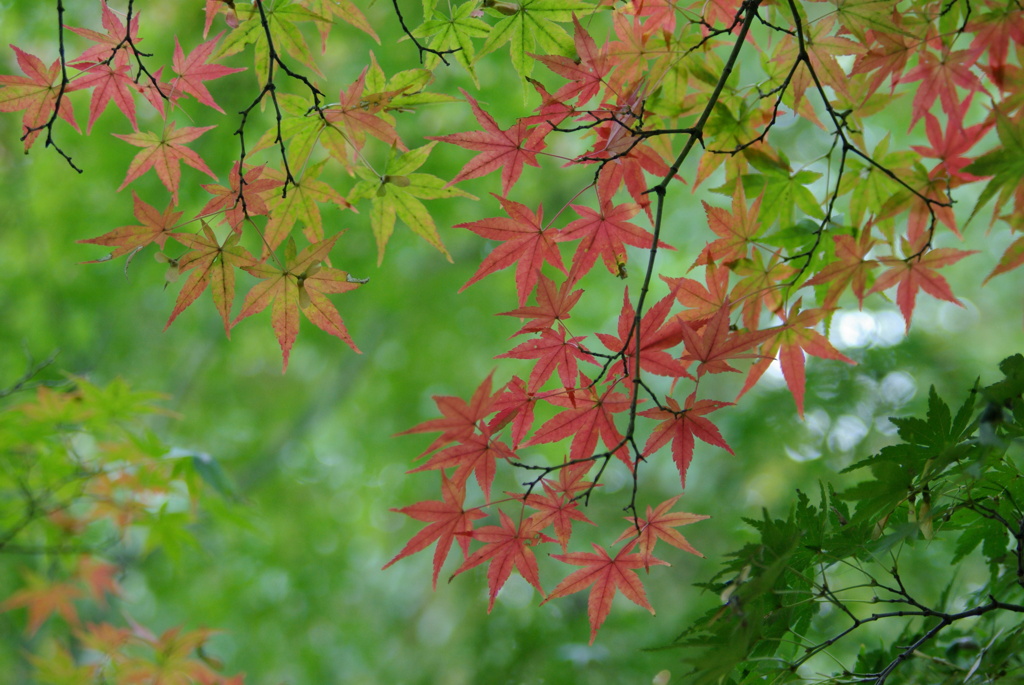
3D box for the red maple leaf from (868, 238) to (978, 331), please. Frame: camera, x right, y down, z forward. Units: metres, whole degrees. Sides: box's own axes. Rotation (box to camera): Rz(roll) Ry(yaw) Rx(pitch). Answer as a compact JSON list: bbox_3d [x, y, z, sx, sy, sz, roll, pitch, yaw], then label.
[{"bbox_3d":[0.239,-0.033,1.240,0.067,0.055,0.023,0,-10,0],"label":"red maple leaf"}]

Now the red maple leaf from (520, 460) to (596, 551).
[{"bbox_3d":[0.024,0.094,1.200,0.049,0.047,0.018,0,0,0],"label":"red maple leaf"}]

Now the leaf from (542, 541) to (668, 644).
[{"bbox_3d":[0.050,0.135,1.150,0.068,0.055,0.018,0,10,0],"label":"leaf"}]

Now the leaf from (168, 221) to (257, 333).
[{"bbox_3d":[-0.162,-0.035,1.150,0.048,0.061,0.018,0,5,-15],"label":"leaf"}]

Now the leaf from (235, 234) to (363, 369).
[{"bbox_3d":[-0.119,-0.022,1.200,0.076,0.079,0.023,0,-10,0],"label":"leaf"}]

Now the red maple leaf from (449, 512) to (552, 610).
[{"bbox_3d":[-0.006,0.117,1.150,0.054,0.053,0.018,0,10,0],"label":"red maple leaf"}]

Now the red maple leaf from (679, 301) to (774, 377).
[{"bbox_3d":[0.119,-0.003,1.180,0.056,0.041,0.030,0,25,0],"label":"red maple leaf"}]

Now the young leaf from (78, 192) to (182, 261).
[{"bbox_3d":[-0.207,-0.064,1.160,0.057,0.038,0.018,0,25,0],"label":"young leaf"}]

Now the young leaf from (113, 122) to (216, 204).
[{"bbox_3d":[-0.200,-0.103,1.230,0.062,0.049,0.020,0,-10,0],"label":"young leaf"}]

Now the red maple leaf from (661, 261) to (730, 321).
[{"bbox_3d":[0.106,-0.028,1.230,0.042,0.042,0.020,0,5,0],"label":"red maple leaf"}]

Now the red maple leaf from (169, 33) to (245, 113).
[{"bbox_3d":[-0.172,-0.152,1.200,0.042,0.045,0.018,0,0,-20],"label":"red maple leaf"}]

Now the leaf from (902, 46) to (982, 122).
[{"bbox_3d":[0.259,-0.152,1.280,0.054,0.054,0.020,0,0,0],"label":"leaf"}]

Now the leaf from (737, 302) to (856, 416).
[{"bbox_3d":[0.152,0.009,1.140,0.064,0.060,0.018,0,5,0],"label":"leaf"}]

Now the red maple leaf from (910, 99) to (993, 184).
[{"bbox_3d":[0.266,-0.123,1.290,0.052,0.053,0.022,0,10,0],"label":"red maple leaf"}]

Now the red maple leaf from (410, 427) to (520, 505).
[{"bbox_3d":[-0.027,0.066,1.150,0.058,0.039,0.018,0,20,0],"label":"red maple leaf"}]

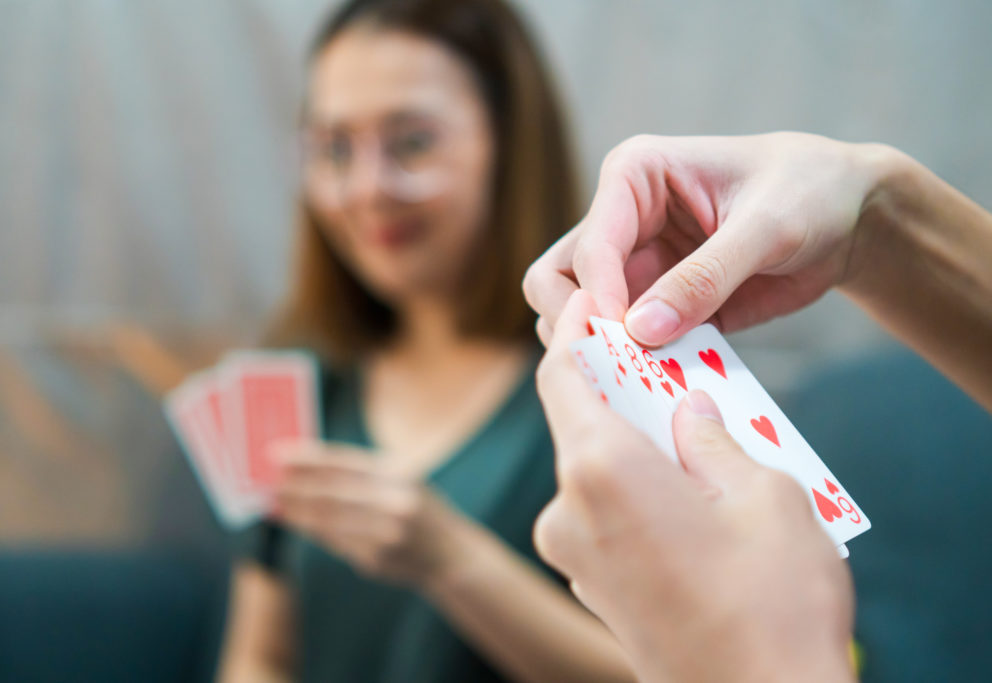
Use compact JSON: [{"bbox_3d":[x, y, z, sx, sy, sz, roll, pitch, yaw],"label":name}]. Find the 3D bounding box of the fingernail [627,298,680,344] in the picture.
[{"bbox_3d":[0.050,-0.006,0.468,0.015,0.014,0.004,-44,-4,-17],"label":"fingernail"}]

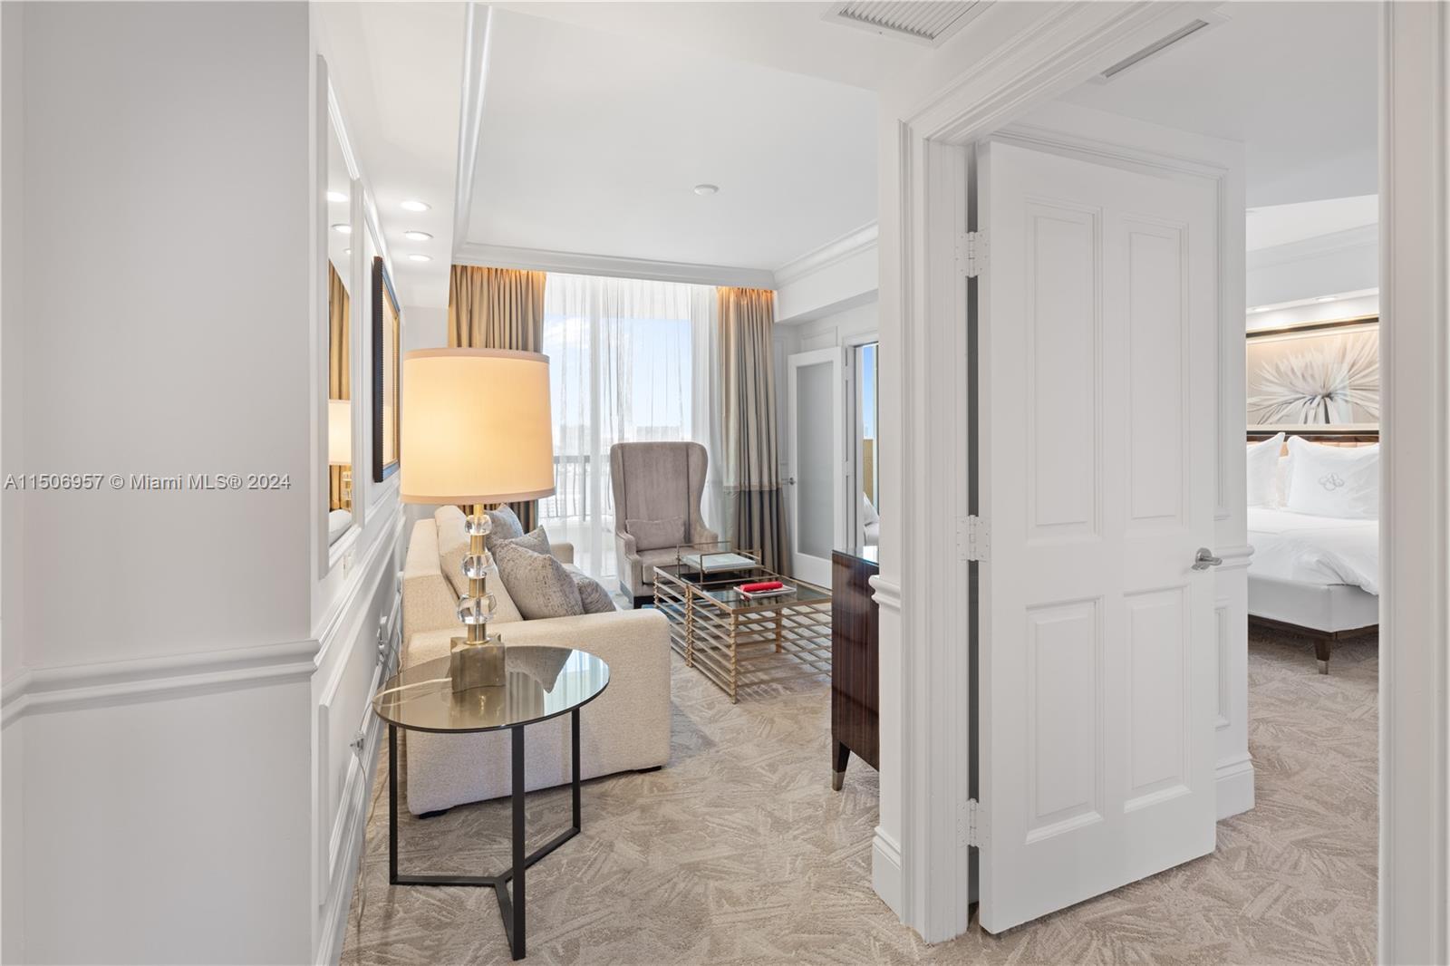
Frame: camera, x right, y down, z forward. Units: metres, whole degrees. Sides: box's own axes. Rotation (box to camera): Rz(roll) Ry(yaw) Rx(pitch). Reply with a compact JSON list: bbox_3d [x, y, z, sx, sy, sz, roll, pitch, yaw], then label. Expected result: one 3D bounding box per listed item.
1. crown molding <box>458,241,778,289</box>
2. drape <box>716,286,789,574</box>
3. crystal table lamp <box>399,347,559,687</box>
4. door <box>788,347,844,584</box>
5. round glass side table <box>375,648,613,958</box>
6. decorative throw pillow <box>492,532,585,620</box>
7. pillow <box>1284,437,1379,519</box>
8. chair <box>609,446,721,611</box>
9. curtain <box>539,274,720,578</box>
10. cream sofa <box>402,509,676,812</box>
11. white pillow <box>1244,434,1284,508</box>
[{"bbox_3d":[-0.778,-1.776,5.269,2.670,0.150,0.110,-2,4,-22],"label":"crown molding"},{"bbox_3d":[0.257,-0.478,5.909,0.660,2.620,0.200,-2,4,-22],"label":"drape"},{"bbox_3d":[-0.708,0.109,1.865,0.420,0.930,0.420,-2,4,-22],"label":"crystal table lamp"},{"bbox_3d":[0.781,-0.154,5.620,0.045,2.000,0.700,-3,5,-34],"label":"door"},{"bbox_3d":[-0.657,0.867,1.868,0.625,0.585,0.625,-2,4,-22],"label":"round glass side table"},{"bbox_3d":[-0.825,0.439,2.864,0.190,0.440,0.460,-20,0,13],"label":"decorative throw pillow"},{"bbox_3d":[4.520,-0.028,4.739,0.200,0.630,0.660,8,0,-23],"label":"pillow"},{"bbox_3d":[-0.479,0.286,5.181,0.710,1.210,0.760,-1,4,-20],"label":"chair"},{"bbox_3d":[-0.777,-0.469,5.680,1.680,2.640,0.140,-2,4,-22],"label":"curtain"},{"bbox_3d":[-0.981,0.634,3.168,0.930,0.840,1.820,-2,4,-22],"label":"cream sofa"},{"bbox_3d":[4.232,-0.081,5.398,0.200,0.620,0.640,8,0,-23],"label":"white pillow"}]

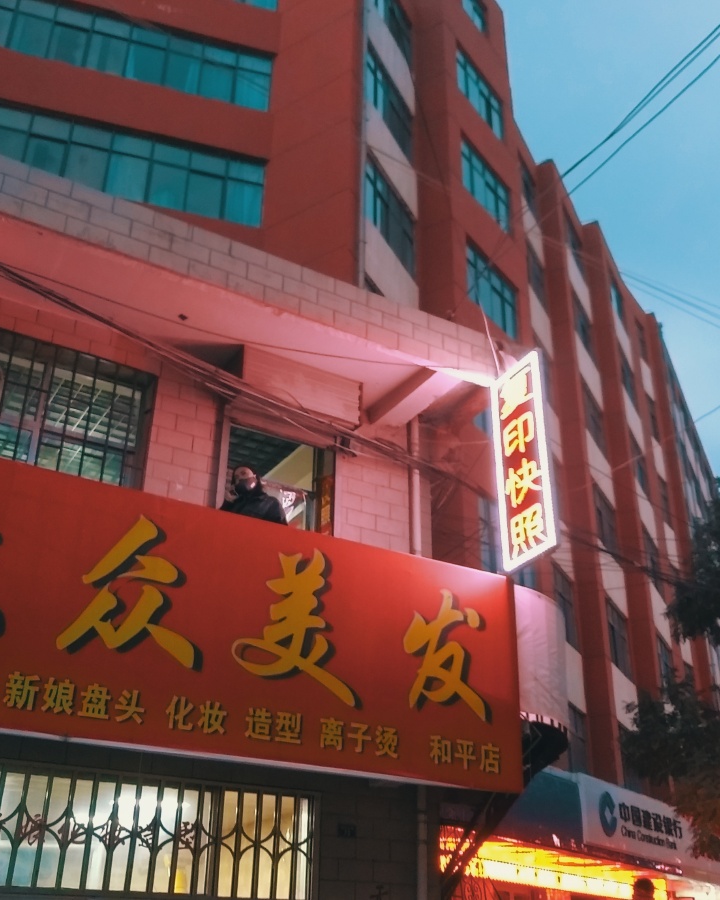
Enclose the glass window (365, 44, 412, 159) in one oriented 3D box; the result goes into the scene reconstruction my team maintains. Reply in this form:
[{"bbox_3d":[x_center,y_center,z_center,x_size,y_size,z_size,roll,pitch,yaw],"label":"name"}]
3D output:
[{"bbox_3d":[0.693,-7.774,21.591,0.150,1.798,2.518,-13,-30,25],"label":"glass window"}]

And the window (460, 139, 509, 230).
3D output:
[{"bbox_3d":[3.196,-6.603,23.807,0.150,1.798,2.551,-19,-33,33],"label":"window"}]

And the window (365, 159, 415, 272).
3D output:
[{"bbox_3d":[0.655,-4.866,20.096,0.150,1.799,2.518,-13,-30,25],"label":"window"}]

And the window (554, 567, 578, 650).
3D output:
[{"bbox_3d":[4.949,3.760,22.243,0.150,1.900,1.810,-13,-31,25],"label":"window"}]

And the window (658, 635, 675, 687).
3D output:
[{"bbox_3d":[8.905,6.331,27.293,0.150,1.798,2.420,-13,-30,24],"label":"window"}]

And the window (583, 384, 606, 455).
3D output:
[{"bbox_3d":[6.902,-0.803,27.736,0.150,1.831,2.387,-13,-30,25],"label":"window"}]

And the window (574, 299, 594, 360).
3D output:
[{"bbox_3d":[6.953,-3.863,29.034,0.150,1.910,2.290,-13,-31,25],"label":"window"}]

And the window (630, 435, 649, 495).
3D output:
[{"bbox_3d":[8.995,0.484,30.043,0.150,1.850,2.190,-13,-31,25],"label":"window"}]

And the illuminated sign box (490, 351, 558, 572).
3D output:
[{"bbox_3d":[1.542,0.091,8.691,0.120,1.980,0.710,16,-31,-26],"label":"illuminated sign box"}]

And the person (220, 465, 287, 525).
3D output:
[{"bbox_3d":[-0.921,0.889,7.685,0.550,1.650,0.380,12,-30,-20],"label":"person"}]

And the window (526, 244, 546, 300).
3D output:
[{"bbox_3d":[5.089,-4.992,26.874,0.150,1.810,1.810,-13,-31,25],"label":"window"}]

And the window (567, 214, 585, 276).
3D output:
[{"bbox_3d":[6.978,-6.604,30.718,0.150,1.798,2.387,-13,-30,25],"label":"window"}]

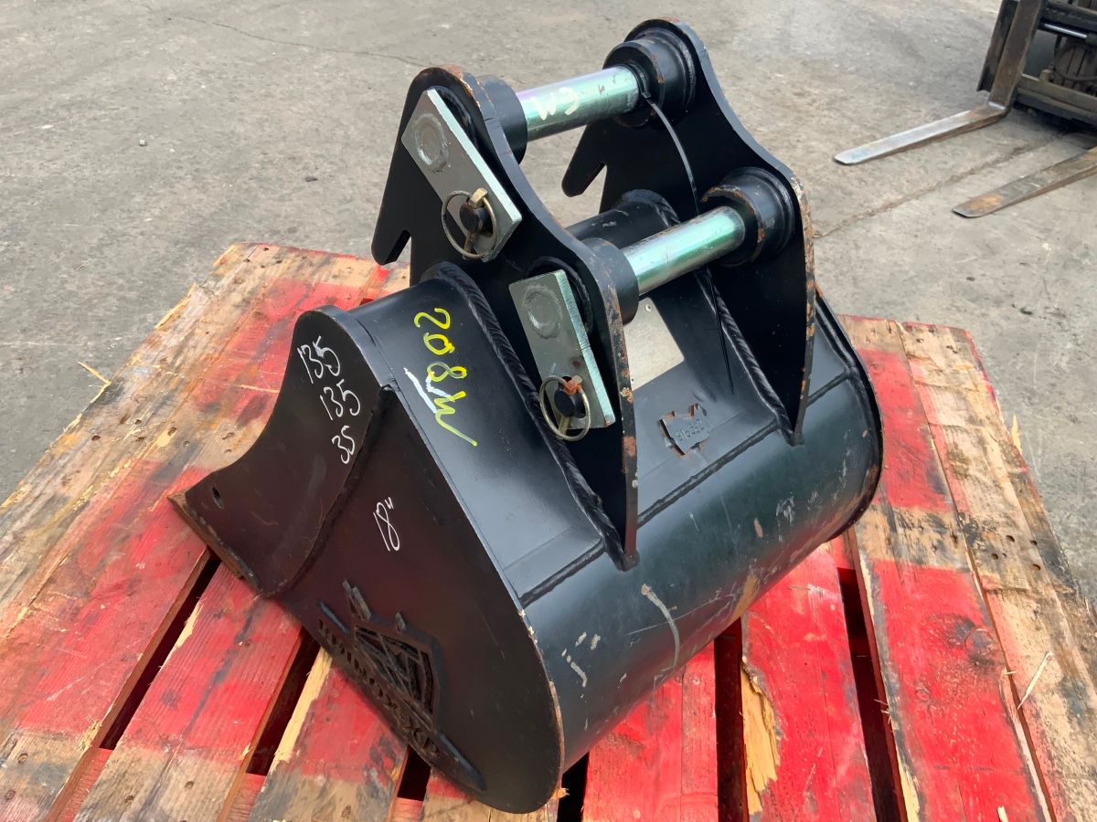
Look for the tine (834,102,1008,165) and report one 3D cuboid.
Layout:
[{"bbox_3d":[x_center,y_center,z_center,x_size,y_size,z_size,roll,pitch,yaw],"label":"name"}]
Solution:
[{"bbox_3d":[1.564,-1.135,3.811,1.182,0.047,0.096,-25,46,-32],"label":"tine"}]

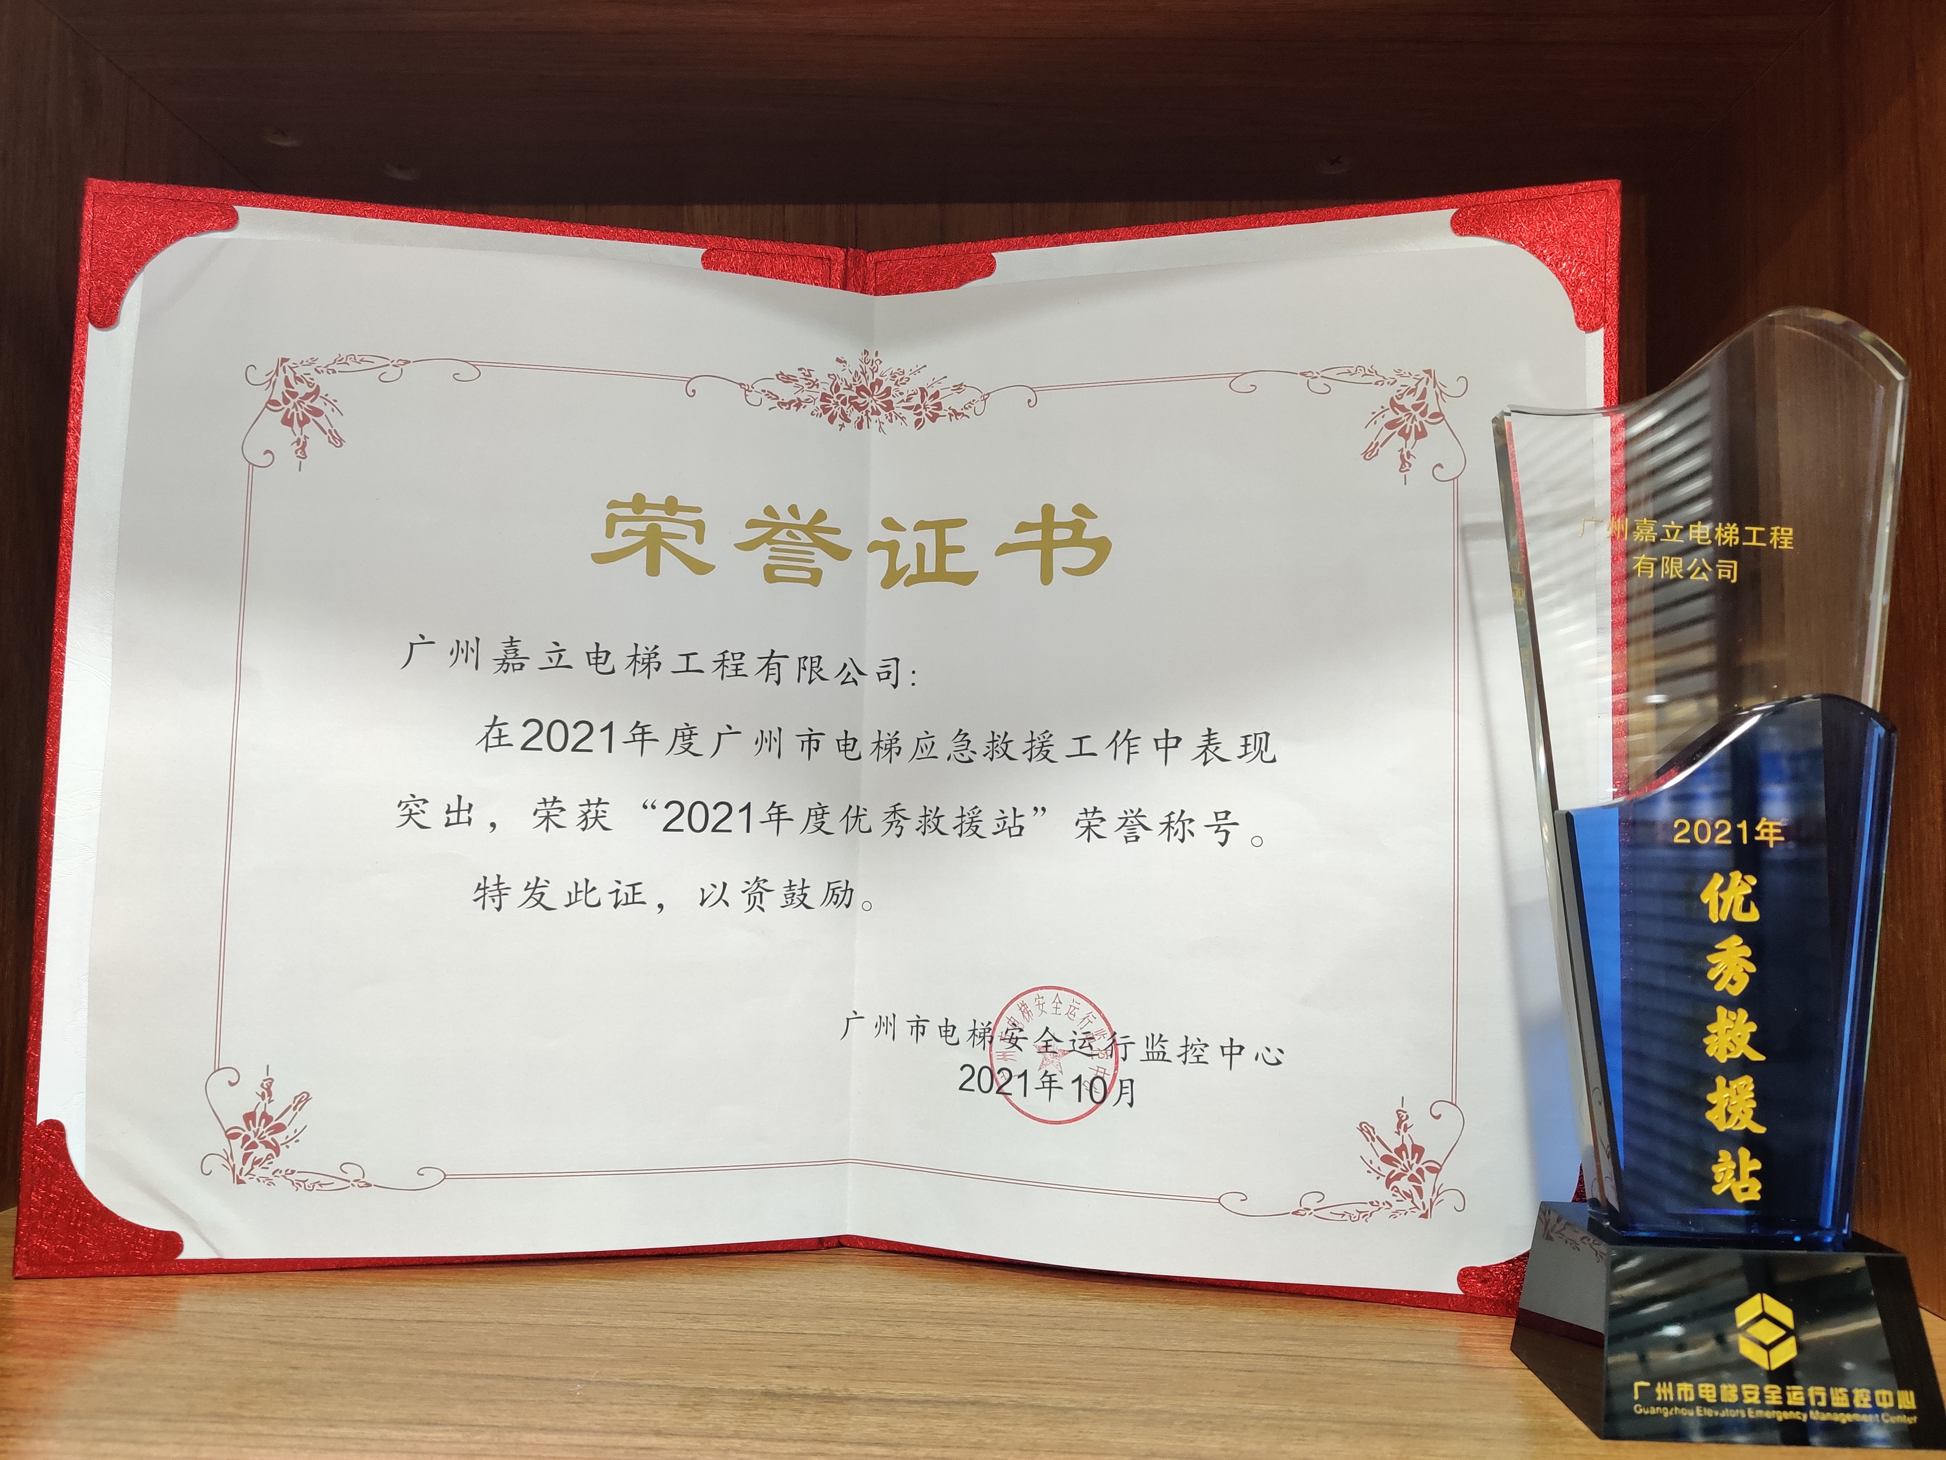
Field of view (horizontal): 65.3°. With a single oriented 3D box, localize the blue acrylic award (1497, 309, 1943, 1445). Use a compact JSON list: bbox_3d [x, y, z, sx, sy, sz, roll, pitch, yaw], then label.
[{"bbox_3d":[0.175,0.025,0.359,0.097,0.258,0.055,1,-3,1],"label":"blue acrylic award"}]

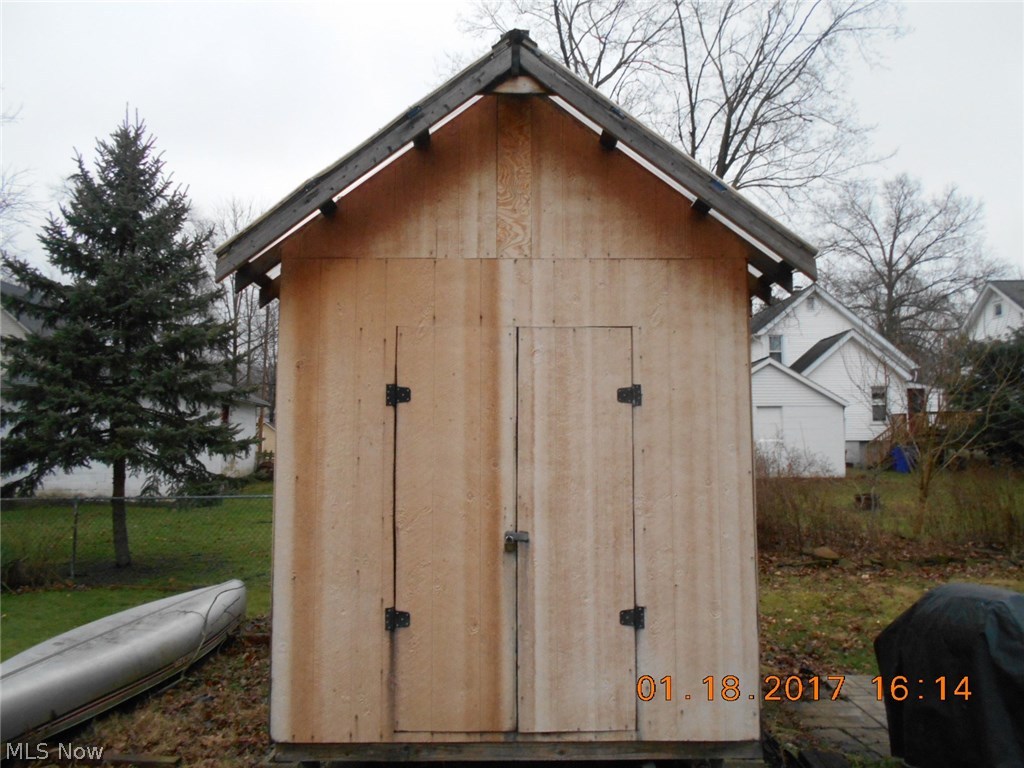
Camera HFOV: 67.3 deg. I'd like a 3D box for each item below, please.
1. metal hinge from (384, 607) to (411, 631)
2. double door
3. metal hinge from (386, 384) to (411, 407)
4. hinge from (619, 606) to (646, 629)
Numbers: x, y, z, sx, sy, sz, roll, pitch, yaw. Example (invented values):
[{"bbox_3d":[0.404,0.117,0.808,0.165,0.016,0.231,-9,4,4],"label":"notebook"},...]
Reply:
[{"bbox_3d":[-0.576,1.186,3.870,0.126,0.114,0.015,0,-4,0],"label":"metal hinge"},{"bbox_3d":[0.015,0.723,3.928,1.220,2.040,0.045,0,-4,0],"label":"double door"},{"bbox_3d":[-0.583,0.059,3.952,0.126,0.113,0.015,0,-4,0],"label":"metal hinge"},{"bbox_3d":[0.608,1.181,3.877,0.125,0.112,0.015,0,-4,0],"label":"hinge"}]

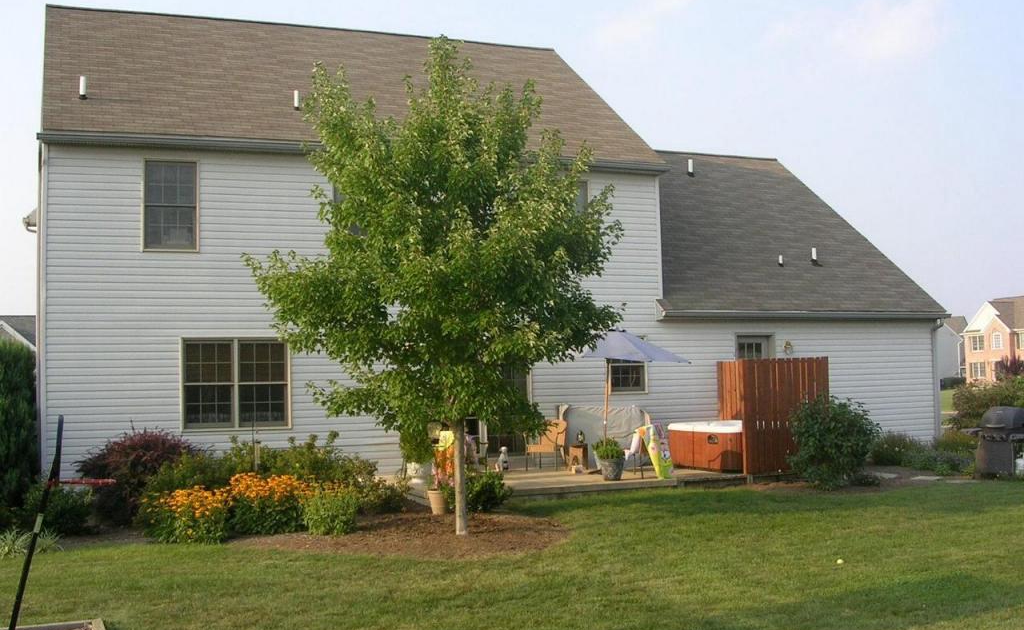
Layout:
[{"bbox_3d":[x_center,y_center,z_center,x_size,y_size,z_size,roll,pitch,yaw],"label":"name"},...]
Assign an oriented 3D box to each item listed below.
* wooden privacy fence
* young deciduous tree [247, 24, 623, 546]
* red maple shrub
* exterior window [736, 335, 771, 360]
[{"bbox_3d":[3.772,1.709,19.547,1.681,1.811,3.444,0,-4,-21],"label":"wooden privacy fence"},{"bbox_3d":[-0.846,-0.382,12.744,4.150,5.615,4.000,0,-4,-21],"label":"young deciduous tree"},{"bbox_3d":[-4.897,2.096,14.736,1.600,1.185,1.450,0,-4,-21],"label":"red maple shrub"},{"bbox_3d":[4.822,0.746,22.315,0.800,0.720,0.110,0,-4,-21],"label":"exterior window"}]

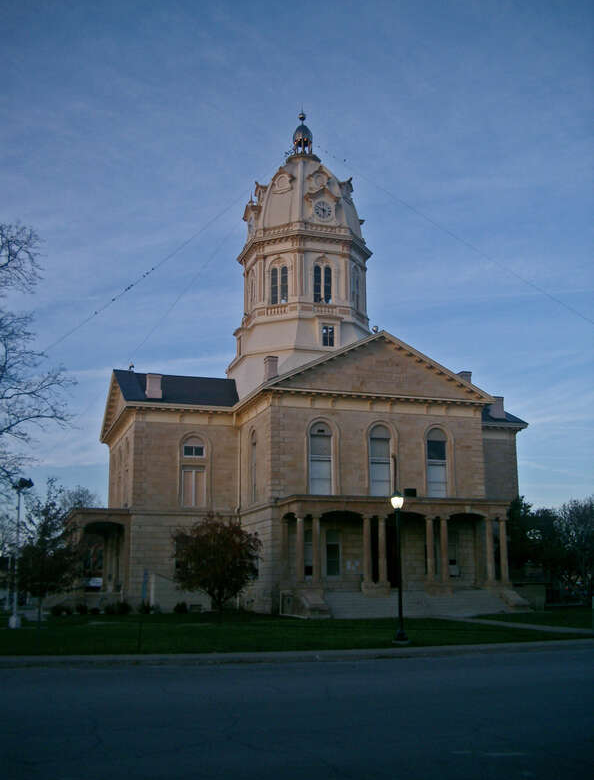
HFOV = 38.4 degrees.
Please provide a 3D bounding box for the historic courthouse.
[{"bbox_3d":[0.623,-3.307,62.043,31.200,36.775,31.200,4,-13,-18],"label":"historic courthouse"}]

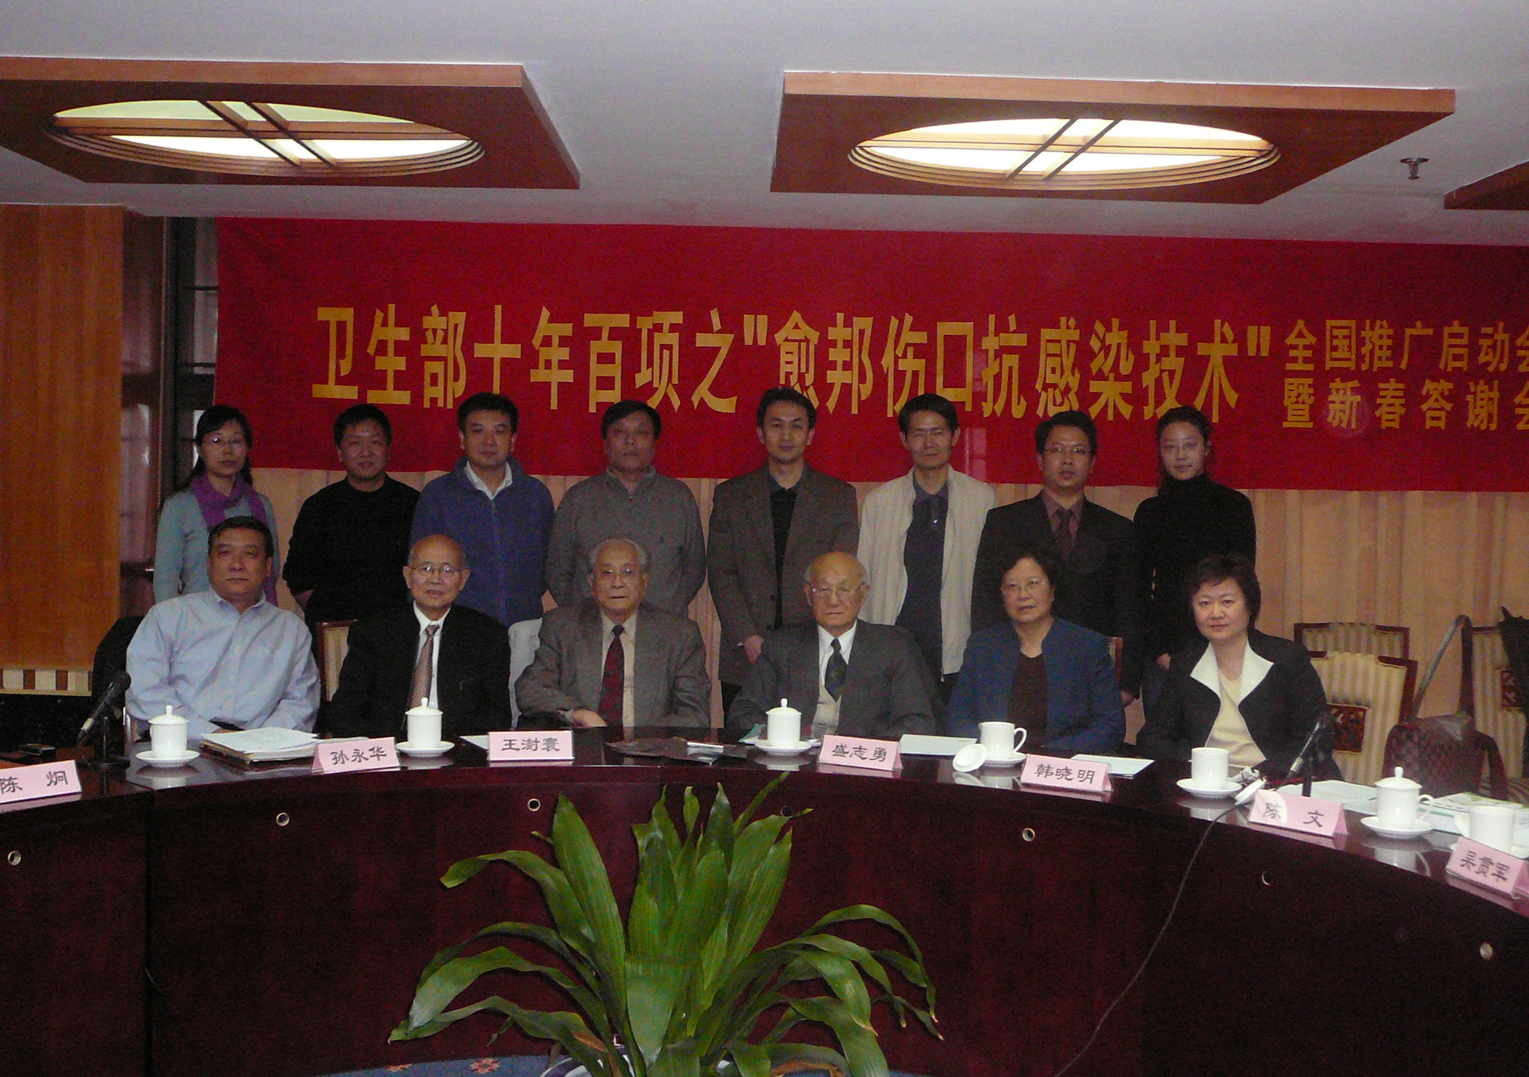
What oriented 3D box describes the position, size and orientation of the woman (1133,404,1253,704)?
[{"bbox_3d":[1.356,0.430,5.750,0.400,1.690,0.280,2,3,12],"label":"woman"}]

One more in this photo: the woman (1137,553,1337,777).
[{"bbox_3d":[1.120,0.680,4.610,0.500,1.250,0.740,3,3,29],"label":"woman"}]

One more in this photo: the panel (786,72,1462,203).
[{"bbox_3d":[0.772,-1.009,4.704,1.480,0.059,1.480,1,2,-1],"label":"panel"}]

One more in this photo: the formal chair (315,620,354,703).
[{"bbox_3d":[-1.109,0.753,5.380,0.480,0.980,0.580,1,3,-10],"label":"formal chair"}]

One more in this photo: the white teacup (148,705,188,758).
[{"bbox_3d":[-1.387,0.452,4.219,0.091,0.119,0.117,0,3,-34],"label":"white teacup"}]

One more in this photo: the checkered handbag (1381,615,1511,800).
[{"bbox_3d":[1.880,0.503,5.000,0.350,0.570,0.200,1,3,9],"label":"checkered handbag"}]

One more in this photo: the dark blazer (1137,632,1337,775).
[{"bbox_3d":[1.258,0.546,4.822,0.520,0.620,0.360,2,3,21],"label":"dark blazer"}]

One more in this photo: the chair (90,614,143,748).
[{"bbox_3d":[-1.681,0.742,5.250,0.520,0.990,0.600,0,3,-21],"label":"chair"}]

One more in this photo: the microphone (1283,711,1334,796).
[{"bbox_3d":[1.275,0.511,4.243,0.170,0.225,0.100,-1,4,-41],"label":"microphone"}]

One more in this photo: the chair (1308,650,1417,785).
[{"bbox_3d":[1.465,0.815,4.798,0.460,0.985,0.570,3,3,31],"label":"chair"}]

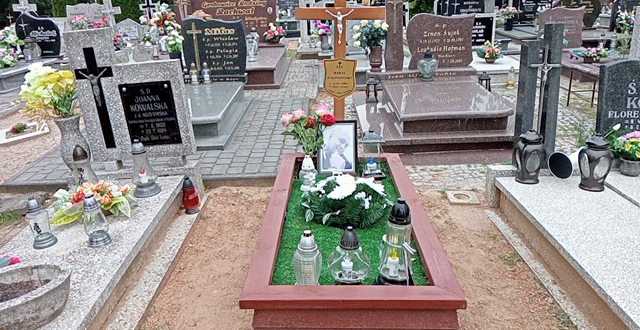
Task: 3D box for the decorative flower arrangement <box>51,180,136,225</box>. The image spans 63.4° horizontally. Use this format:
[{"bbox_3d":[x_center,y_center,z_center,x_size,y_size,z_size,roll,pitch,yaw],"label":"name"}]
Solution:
[{"bbox_3d":[-1.387,0.236,3.170,0.480,0.200,0.340,-6,20,0],"label":"decorative flower arrangement"}]

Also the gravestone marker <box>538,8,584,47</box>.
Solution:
[{"bbox_3d":[3.599,-2.038,7.700,0.660,0.610,0.130,-1,17,0],"label":"gravestone marker"}]

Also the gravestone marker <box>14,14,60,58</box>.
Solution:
[{"bbox_3d":[-3.983,-1.840,7.300,0.600,0.630,0.130,-1,17,0],"label":"gravestone marker"}]

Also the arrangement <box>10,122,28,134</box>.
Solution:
[{"bbox_3d":[-3.425,-0.422,5.900,0.190,0.120,0.150,-1,18,0],"label":"arrangement"}]

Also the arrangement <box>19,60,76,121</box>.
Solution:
[{"bbox_3d":[-1.684,-0.461,3.200,0.320,0.345,0.310,-4,18,-10],"label":"arrangement"}]

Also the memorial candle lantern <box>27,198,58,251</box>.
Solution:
[{"bbox_3d":[-1.535,0.306,2.827,0.137,0.273,0.137,-7,18,1],"label":"memorial candle lantern"}]

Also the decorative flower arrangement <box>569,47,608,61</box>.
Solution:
[{"bbox_3d":[3.580,-1.453,6.870,0.470,0.196,0.290,-3,18,0],"label":"decorative flower arrangement"}]

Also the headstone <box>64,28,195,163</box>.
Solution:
[{"bbox_3d":[-1.423,-0.536,3.968,0.820,0.987,0.090,-5,18,1],"label":"headstone"}]

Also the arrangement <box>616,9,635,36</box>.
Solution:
[{"bbox_3d":[5.821,-2.719,9.831,0.320,0.449,0.280,-3,18,0],"label":"arrangement"}]

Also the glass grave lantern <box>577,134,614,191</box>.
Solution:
[{"bbox_3d":[1.865,-0.026,3.491,0.210,0.370,0.210,-1,18,0],"label":"glass grave lantern"}]

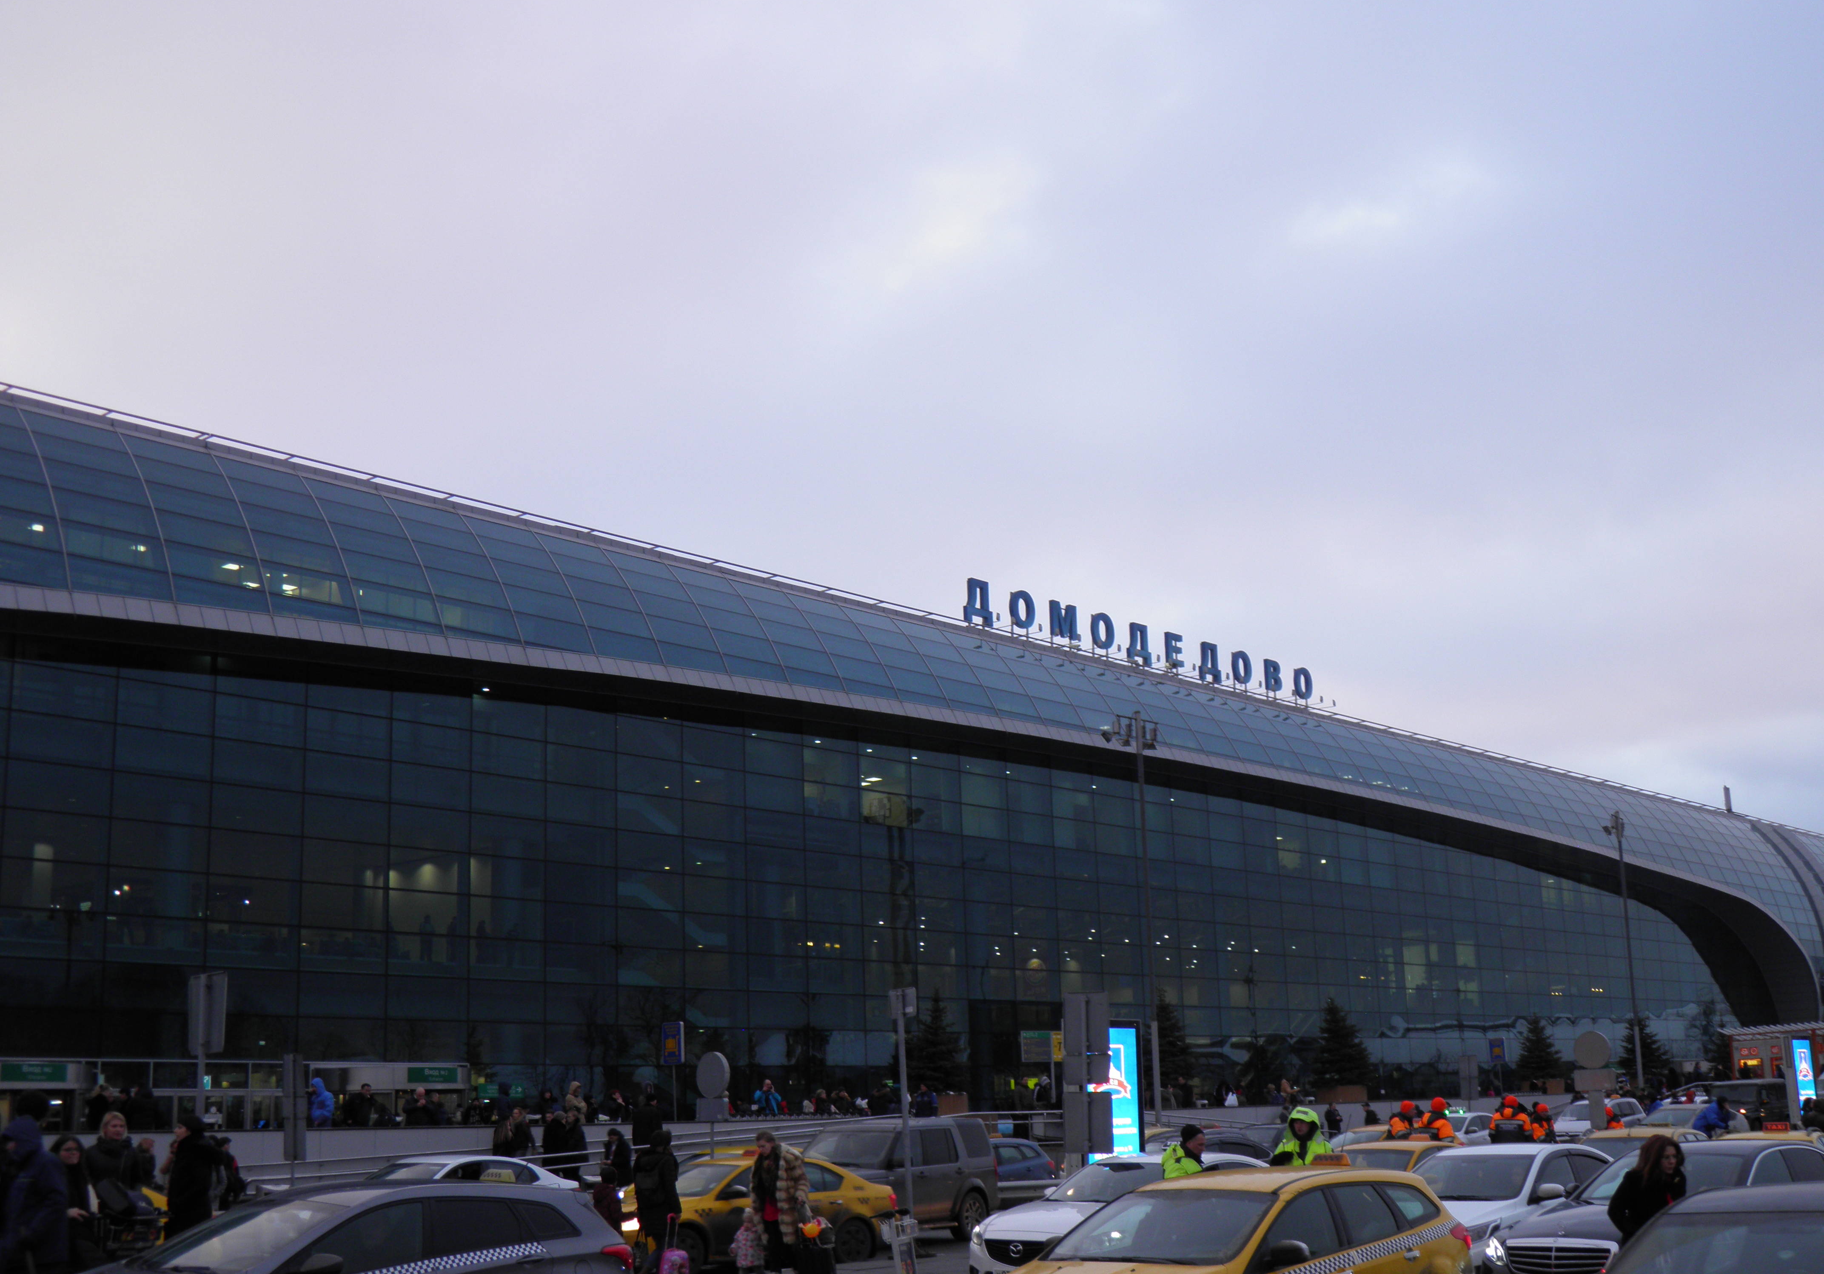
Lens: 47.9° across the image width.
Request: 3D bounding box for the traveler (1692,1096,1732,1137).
[{"bbox_3d":[12.895,8.161,32.824,0.780,1.580,0.550,-4,-13,11],"label":"traveler"}]

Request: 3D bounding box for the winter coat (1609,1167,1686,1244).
[{"bbox_3d":[4.942,3.979,13.805,0.490,0.820,0.380,11,-18,-43],"label":"winter coat"}]

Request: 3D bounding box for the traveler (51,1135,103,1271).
[{"bbox_3d":[-6.891,4.908,16.812,0.520,1.620,0.450,11,-18,-43],"label":"traveler"}]

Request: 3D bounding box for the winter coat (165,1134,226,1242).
[{"bbox_3d":[-6.604,5.144,18.875,0.500,1.120,0.500,0,-13,-6],"label":"winter coat"}]

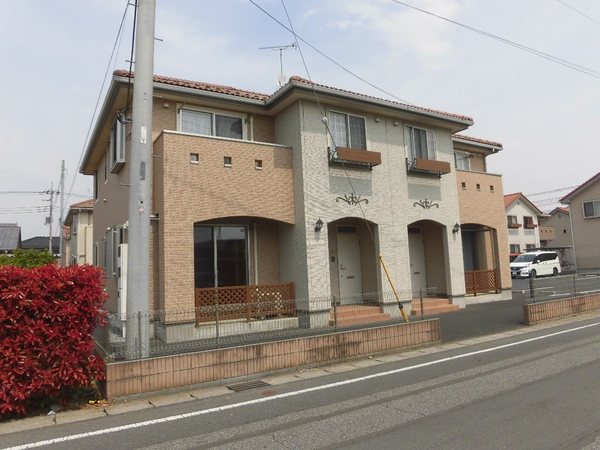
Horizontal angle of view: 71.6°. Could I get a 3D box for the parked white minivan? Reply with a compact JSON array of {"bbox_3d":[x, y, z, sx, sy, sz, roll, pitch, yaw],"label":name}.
[{"bbox_3d":[17.663,3.033,31.428,4.750,1.870,1.740,1,-6,-30],"label":"parked white minivan"}]

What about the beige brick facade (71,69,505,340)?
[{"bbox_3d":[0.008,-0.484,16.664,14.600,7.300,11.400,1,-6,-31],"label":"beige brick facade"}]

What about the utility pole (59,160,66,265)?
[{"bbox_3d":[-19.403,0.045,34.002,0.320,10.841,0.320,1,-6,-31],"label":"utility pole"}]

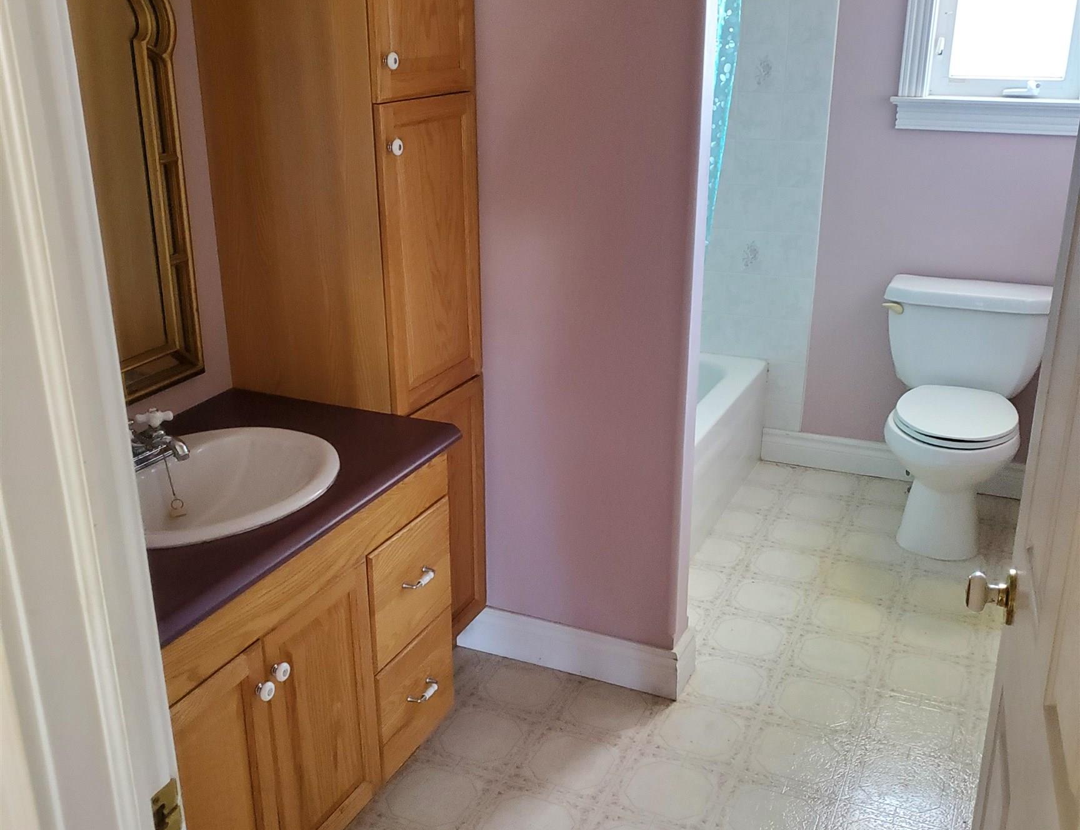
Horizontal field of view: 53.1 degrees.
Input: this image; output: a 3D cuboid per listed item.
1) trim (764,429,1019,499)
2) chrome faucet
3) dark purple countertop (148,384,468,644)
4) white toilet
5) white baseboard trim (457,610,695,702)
[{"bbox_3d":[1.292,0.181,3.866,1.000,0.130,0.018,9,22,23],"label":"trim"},{"bbox_3d":[-0.677,0.055,1.913,0.155,0.097,0.178,9,22,23],"label":"chrome faucet"},{"bbox_3d":[-0.609,0.158,1.859,0.604,0.043,1.000,9,22,23],"label":"dark purple countertop"},{"bbox_3d":[1.287,0.017,3.400,0.508,0.757,0.680,9,22,23],"label":"white toilet"},{"bbox_3d":[0.087,0.573,2.792,0.617,0.135,0.137,9,22,23],"label":"white baseboard trim"}]

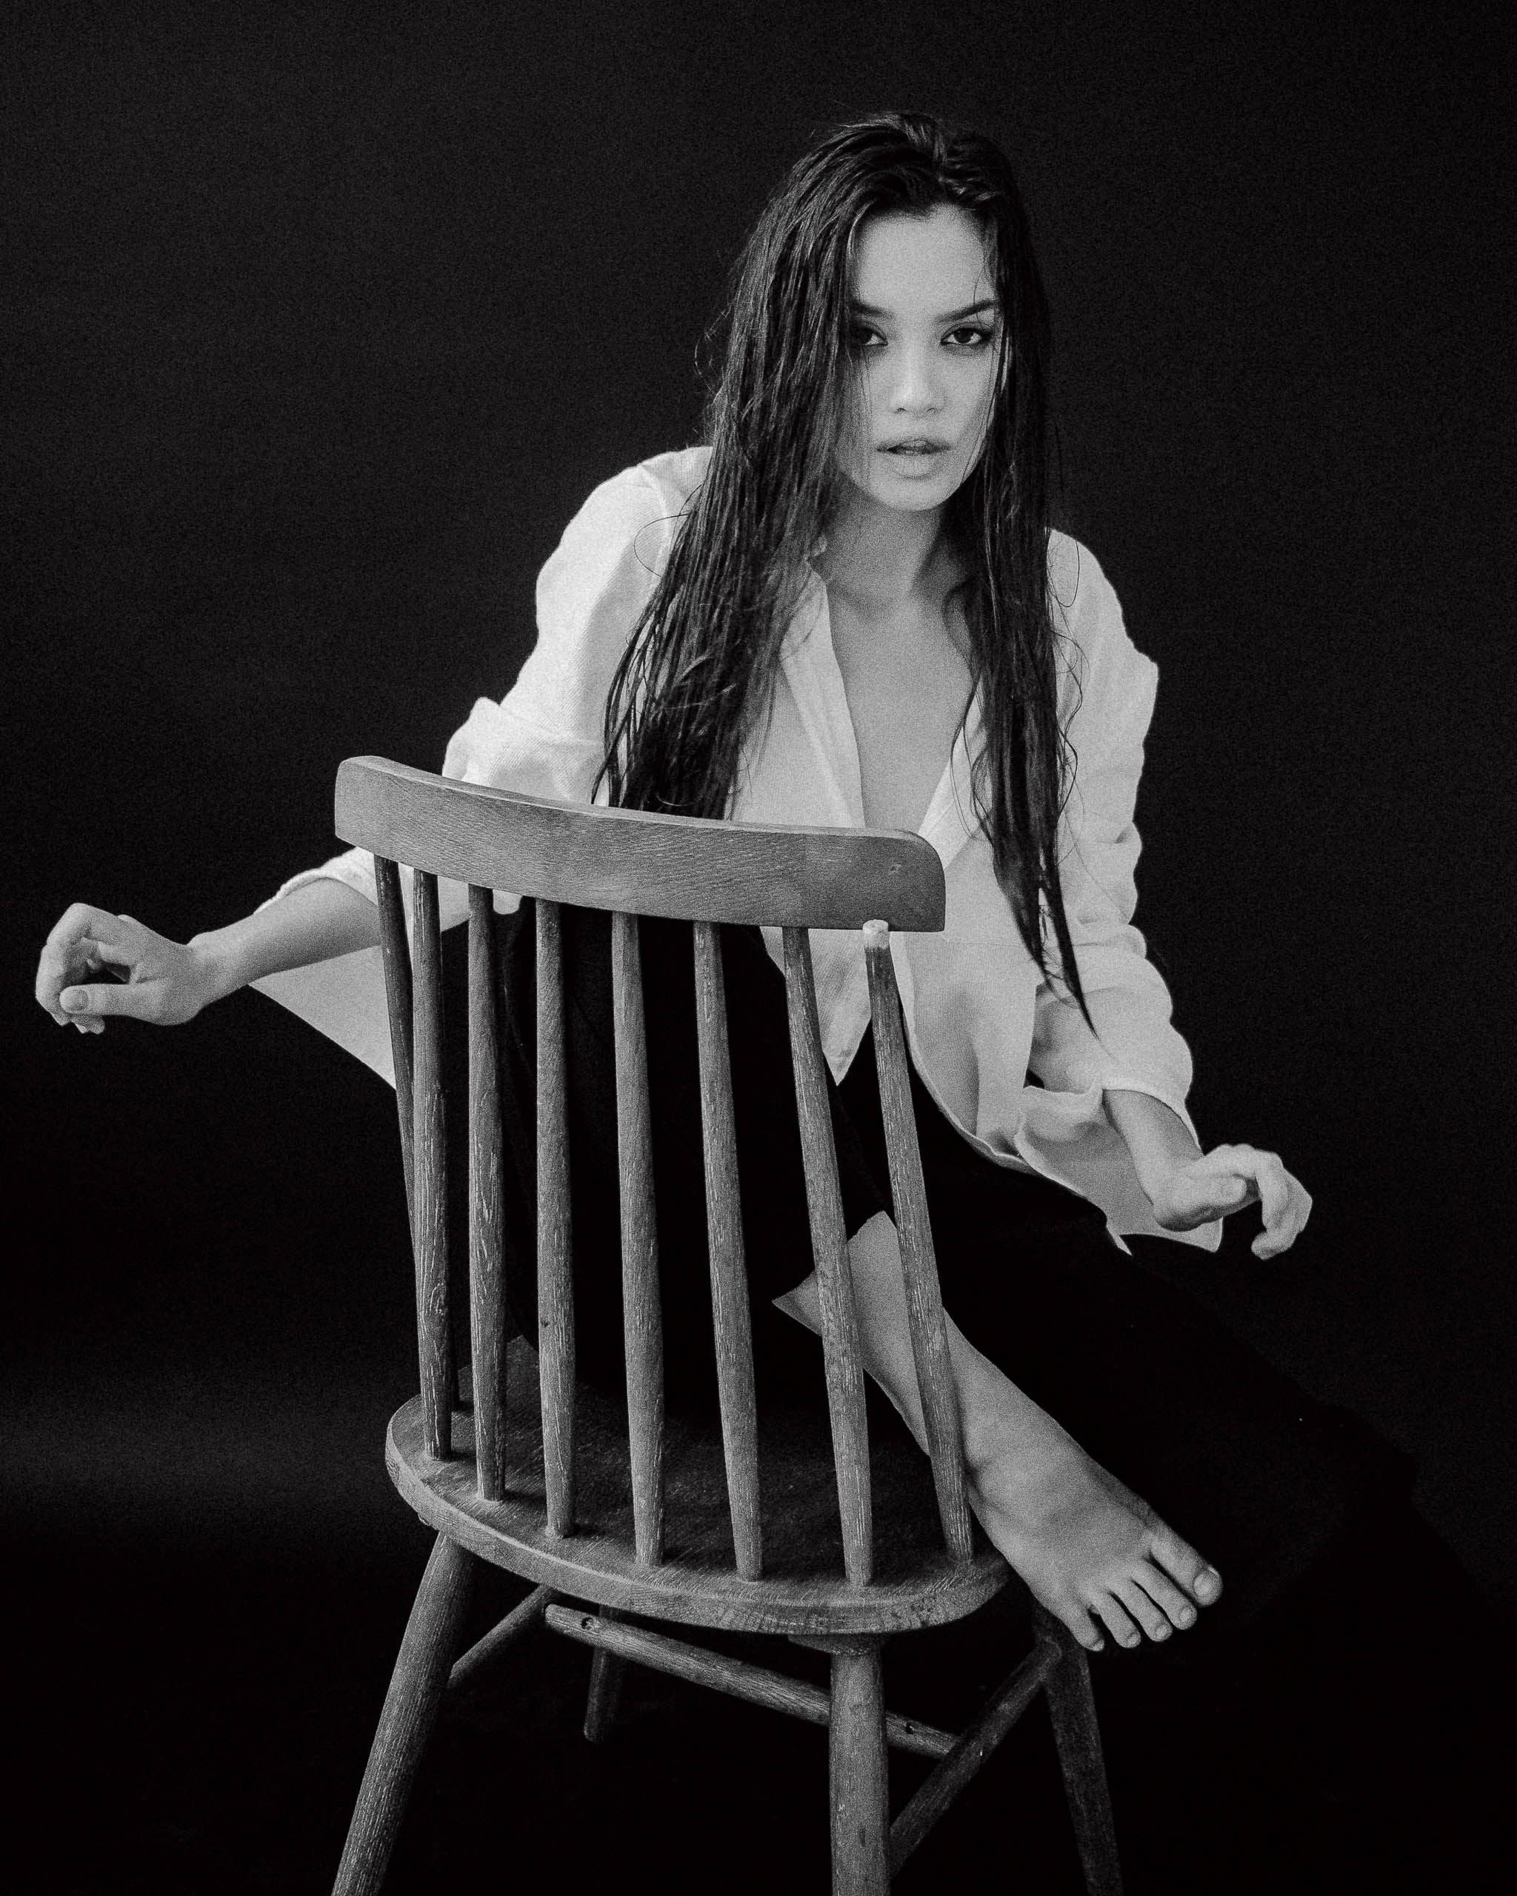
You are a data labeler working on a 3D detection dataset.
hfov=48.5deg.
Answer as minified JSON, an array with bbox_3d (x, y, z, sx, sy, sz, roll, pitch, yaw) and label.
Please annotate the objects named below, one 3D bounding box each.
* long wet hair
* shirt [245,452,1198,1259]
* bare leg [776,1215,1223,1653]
[{"bbox_3d":[0.065,-0.266,1.200,0.340,0.600,0.260,0,19,3],"label":"long wet hair"},{"bbox_3d":[-0.016,-0.082,1.270,0.660,0.550,0.420,-2,19,-2],"label":"shirt"},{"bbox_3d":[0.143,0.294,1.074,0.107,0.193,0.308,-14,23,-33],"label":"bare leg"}]

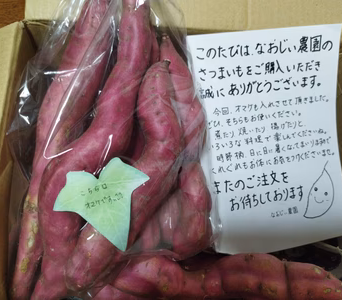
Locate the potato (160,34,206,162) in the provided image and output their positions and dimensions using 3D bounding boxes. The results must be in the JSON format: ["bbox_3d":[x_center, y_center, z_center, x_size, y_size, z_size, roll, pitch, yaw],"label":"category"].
[{"bbox_3d":[0.011,-0.058,0.340,0.044,0.042,0.145,-12,79,-6],"label":"potato"}]

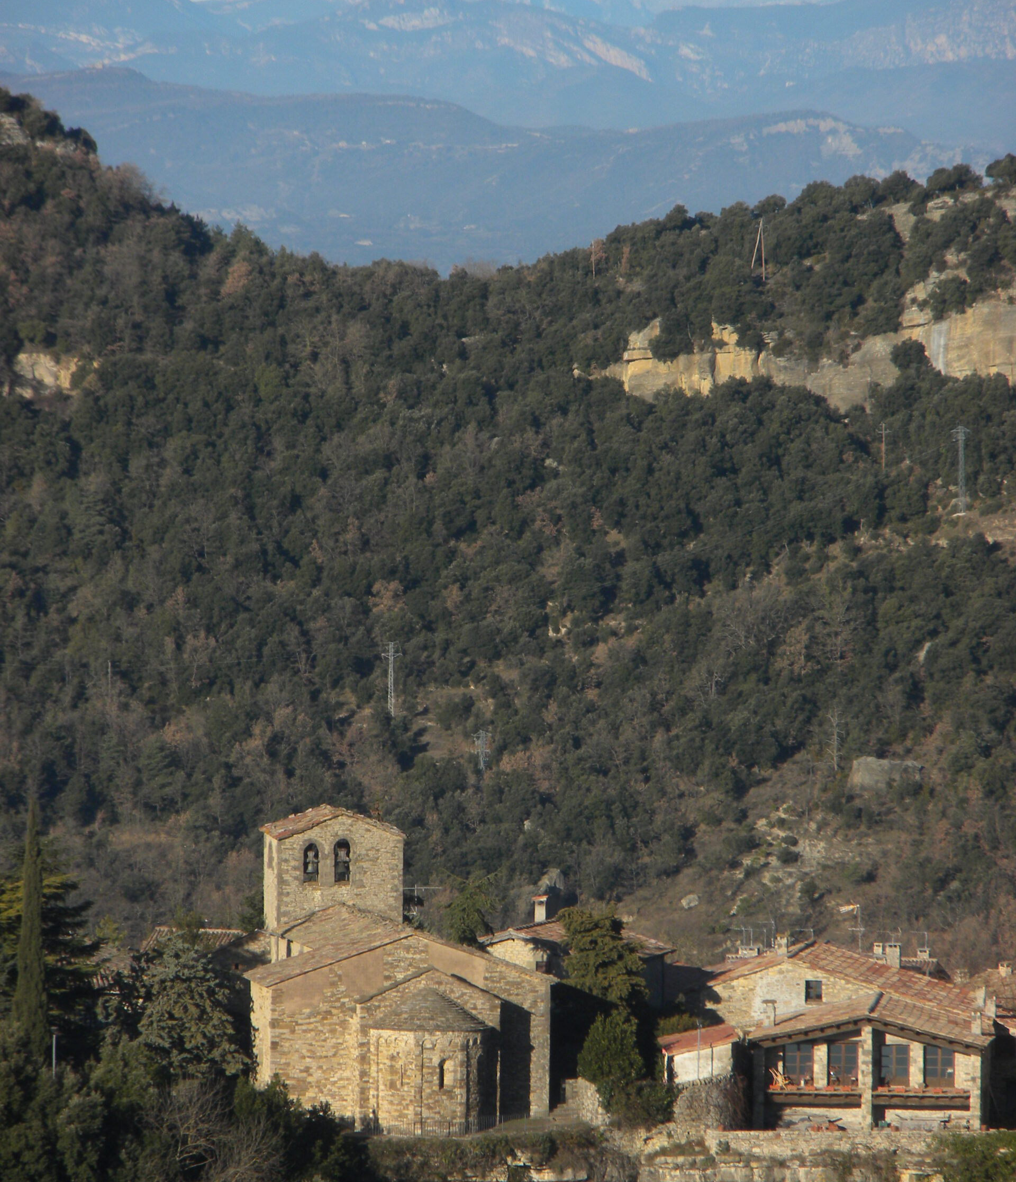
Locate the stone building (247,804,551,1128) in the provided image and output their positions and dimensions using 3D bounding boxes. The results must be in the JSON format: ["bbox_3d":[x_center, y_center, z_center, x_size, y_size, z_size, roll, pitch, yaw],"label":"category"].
[{"bbox_3d":[-6.712,19.328,525.387,15.000,14.600,28.500,0,3,-10],"label":"stone building"}]

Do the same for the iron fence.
[{"bbox_3d":[-3.159,26.815,510.500,8.800,1.150,0.800,0,3,-8],"label":"iron fence"}]

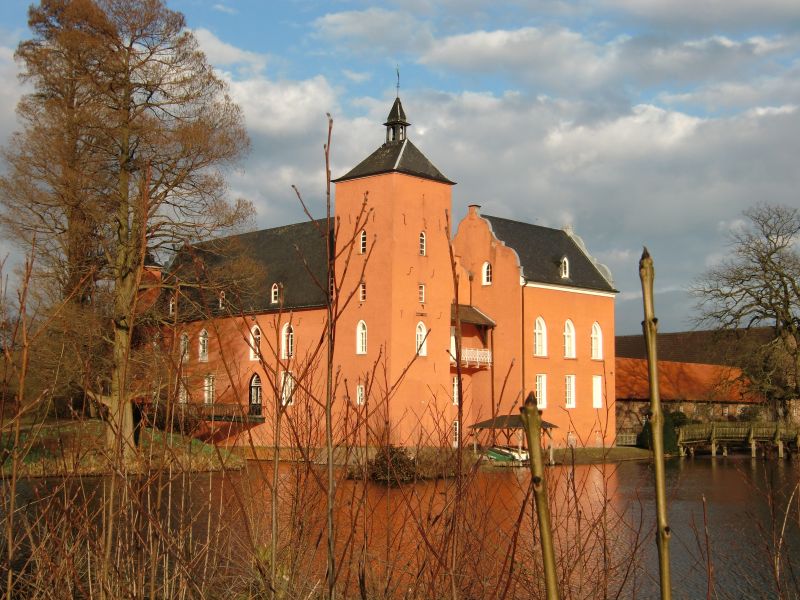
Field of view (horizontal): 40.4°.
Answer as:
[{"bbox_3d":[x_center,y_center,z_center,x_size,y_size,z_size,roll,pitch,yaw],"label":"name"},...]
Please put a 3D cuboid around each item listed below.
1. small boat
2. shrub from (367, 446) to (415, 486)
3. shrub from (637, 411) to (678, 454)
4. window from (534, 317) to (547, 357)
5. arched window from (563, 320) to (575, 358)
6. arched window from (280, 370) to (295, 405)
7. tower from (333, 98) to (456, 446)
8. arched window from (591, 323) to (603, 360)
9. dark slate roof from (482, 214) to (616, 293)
[{"bbox_3d":[7.280,10.561,74.250,1.350,0.750,3.600,4,-6,-35],"label":"small boat"},{"bbox_3d":[-0.464,8.993,60.908,2.688,2.072,2.419,0,-5,0],"label":"shrub"},{"bbox_3d":[20.959,10.721,88.884,3.039,3.513,2.941,0,-5,0],"label":"shrub"},{"bbox_3d":[10.295,2.677,79.620,0.270,2.936,1.370,-5,-7,44],"label":"window"},{"bbox_3d":[12.774,2.950,82.121,0.270,2.952,1.458,-5,-7,44],"label":"arched window"},{"bbox_3d":[-8.443,6.687,82.072,1.402,2.635,0.270,-5,-7,44],"label":"arched window"},{"bbox_3d":[-0.409,-2.229,78.466,6.496,25.190,6.496,-5,-7,44],"label":"tower"},{"bbox_3d":[15.318,3.199,84.691,0.270,2.967,1.422,-5,-7,44],"label":"arched window"},{"bbox_3d":[10.454,-3.497,89.470,11.600,5.800,9.800,6,-8,-43],"label":"dark slate roof"}]

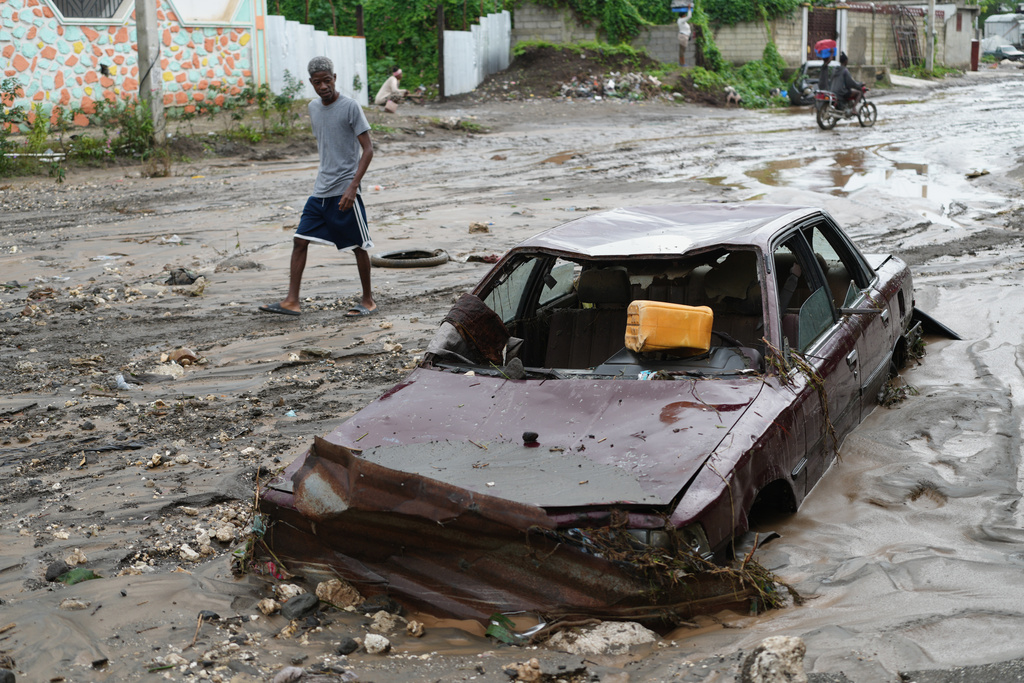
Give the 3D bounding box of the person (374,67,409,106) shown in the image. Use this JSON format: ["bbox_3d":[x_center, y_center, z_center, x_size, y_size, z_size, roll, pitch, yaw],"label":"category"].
[{"bbox_3d":[-2.838,-6.006,33.500,0.820,0.930,0.550,-4,12,-11],"label":"person"}]

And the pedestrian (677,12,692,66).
[{"bbox_3d":[4.973,-8.706,41.000,0.420,1.600,0.450,-4,12,-8],"label":"pedestrian"}]

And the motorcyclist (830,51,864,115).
[{"bbox_3d":[7.334,-5.634,31.000,0.750,1.340,0.550,-9,13,-33],"label":"motorcyclist"}]

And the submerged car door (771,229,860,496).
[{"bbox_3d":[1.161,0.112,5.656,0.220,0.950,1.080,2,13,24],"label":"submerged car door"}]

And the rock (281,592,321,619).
[{"bbox_3d":[-0.639,0.800,4.296,0.115,0.075,0.085,-6,12,-19],"label":"rock"}]

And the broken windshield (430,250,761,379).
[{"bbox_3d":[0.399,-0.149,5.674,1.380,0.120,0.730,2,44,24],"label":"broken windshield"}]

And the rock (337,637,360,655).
[{"bbox_3d":[-0.465,0.861,4.024,0.064,0.052,0.054,-3,11,-7],"label":"rock"}]

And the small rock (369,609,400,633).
[{"bbox_3d":[-0.371,0.823,4.174,0.088,0.067,0.070,-2,11,-6],"label":"small rock"}]

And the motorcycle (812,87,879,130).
[{"bbox_3d":[7.339,-5.149,31.300,1.900,1.020,0.720,-10,14,-34],"label":"motorcycle"}]

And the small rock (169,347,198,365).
[{"bbox_3d":[-1.849,0.082,8.007,0.169,0.094,0.135,-4,12,-13],"label":"small rock"}]

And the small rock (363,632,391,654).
[{"bbox_3d":[-0.381,0.856,4.026,0.079,0.060,0.067,-2,11,-6],"label":"small rock"}]

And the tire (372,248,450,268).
[{"bbox_3d":[-0.789,-0.631,10.950,0.590,0.135,0.590,-2,11,0],"label":"tire"}]

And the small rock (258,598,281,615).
[{"bbox_3d":[-0.738,0.808,4.330,0.067,0.047,0.060,-3,11,-10],"label":"small rock"}]

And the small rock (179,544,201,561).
[{"bbox_3d":[-1.090,0.715,4.816,0.071,0.058,0.053,-4,12,-13],"label":"small rock"}]

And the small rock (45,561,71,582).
[{"bbox_3d":[-1.492,0.755,4.668,0.080,0.065,0.070,-2,11,0],"label":"small rock"}]

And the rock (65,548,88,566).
[{"bbox_3d":[-1.466,0.727,4.788,0.077,0.060,0.062,-5,12,-18],"label":"rock"}]

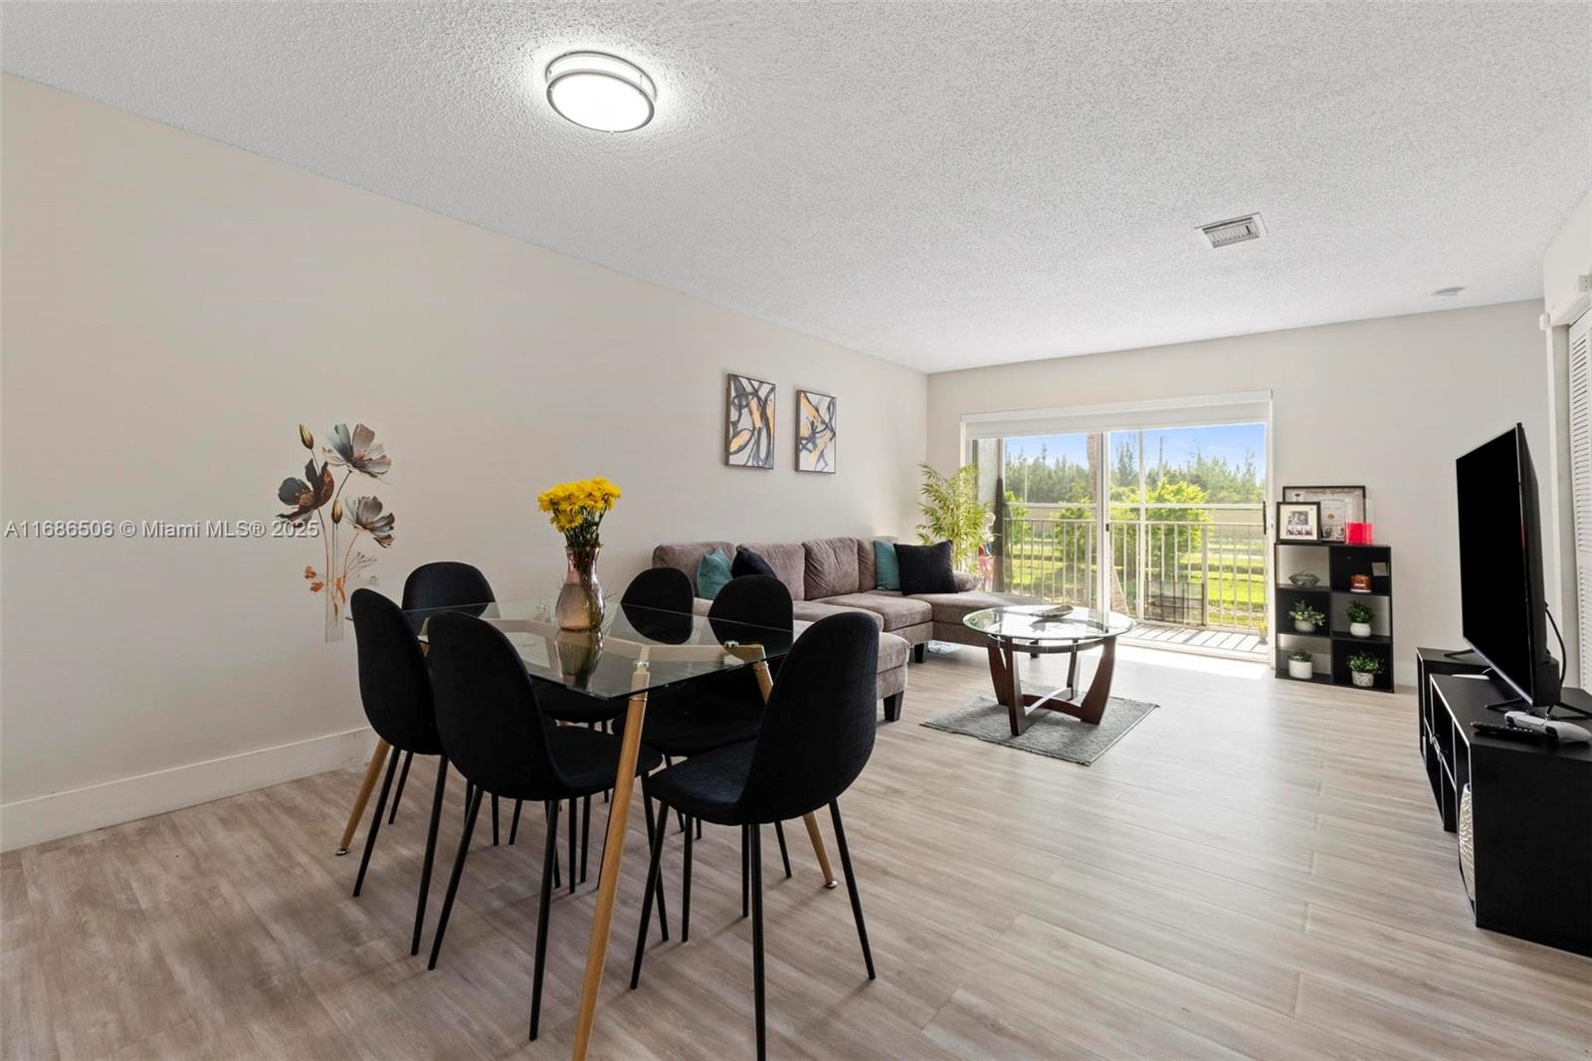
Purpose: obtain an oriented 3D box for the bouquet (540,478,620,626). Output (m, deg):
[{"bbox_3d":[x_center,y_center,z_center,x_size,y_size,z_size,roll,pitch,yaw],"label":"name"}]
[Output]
[{"bbox_3d":[-0.629,0.066,1.927,0.226,0.441,0.226,0,1,-5],"label":"bouquet"}]

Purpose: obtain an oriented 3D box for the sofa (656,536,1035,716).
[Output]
[{"bbox_3d":[0.578,0.514,4.572,1.530,0.920,2.996,1,2,40],"label":"sofa"}]

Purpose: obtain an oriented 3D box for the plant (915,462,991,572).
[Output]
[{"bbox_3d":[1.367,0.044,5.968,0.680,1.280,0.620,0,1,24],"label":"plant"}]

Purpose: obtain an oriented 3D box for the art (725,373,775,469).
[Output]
[{"bbox_3d":[-0.303,-0.767,4.728,0.035,0.630,0.495,1,2,40],"label":"art"}]

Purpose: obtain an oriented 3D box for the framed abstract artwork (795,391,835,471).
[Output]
[{"bbox_3d":[0.182,-0.780,5.299,0.035,0.630,0.500,1,2,40],"label":"framed abstract artwork"}]

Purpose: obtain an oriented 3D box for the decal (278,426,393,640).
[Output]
[{"bbox_3d":[-1.941,0.008,2.824,0.012,0.930,0.425,1,2,40],"label":"decal"}]

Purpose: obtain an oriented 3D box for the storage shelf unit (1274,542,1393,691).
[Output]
[{"bbox_3d":[3.463,0.530,4.287,0.585,0.895,0.300,1,2,40],"label":"storage shelf unit"}]

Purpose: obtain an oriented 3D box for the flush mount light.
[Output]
[{"bbox_3d":[-0.640,-1.429,2.175,0.330,0.085,0.330,0,1,0],"label":"flush mount light"}]

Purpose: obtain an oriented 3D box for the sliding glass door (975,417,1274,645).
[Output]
[{"bbox_3d":[2.499,-0.024,5.499,2.333,1.980,0.100,1,2,44],"label":"sliding glass door"}]

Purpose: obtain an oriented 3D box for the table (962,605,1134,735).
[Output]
[{"bbox_3d":[1.379,0.740,3.618,0.900,0.500,0.900,1,2,40],"label":"table"}]

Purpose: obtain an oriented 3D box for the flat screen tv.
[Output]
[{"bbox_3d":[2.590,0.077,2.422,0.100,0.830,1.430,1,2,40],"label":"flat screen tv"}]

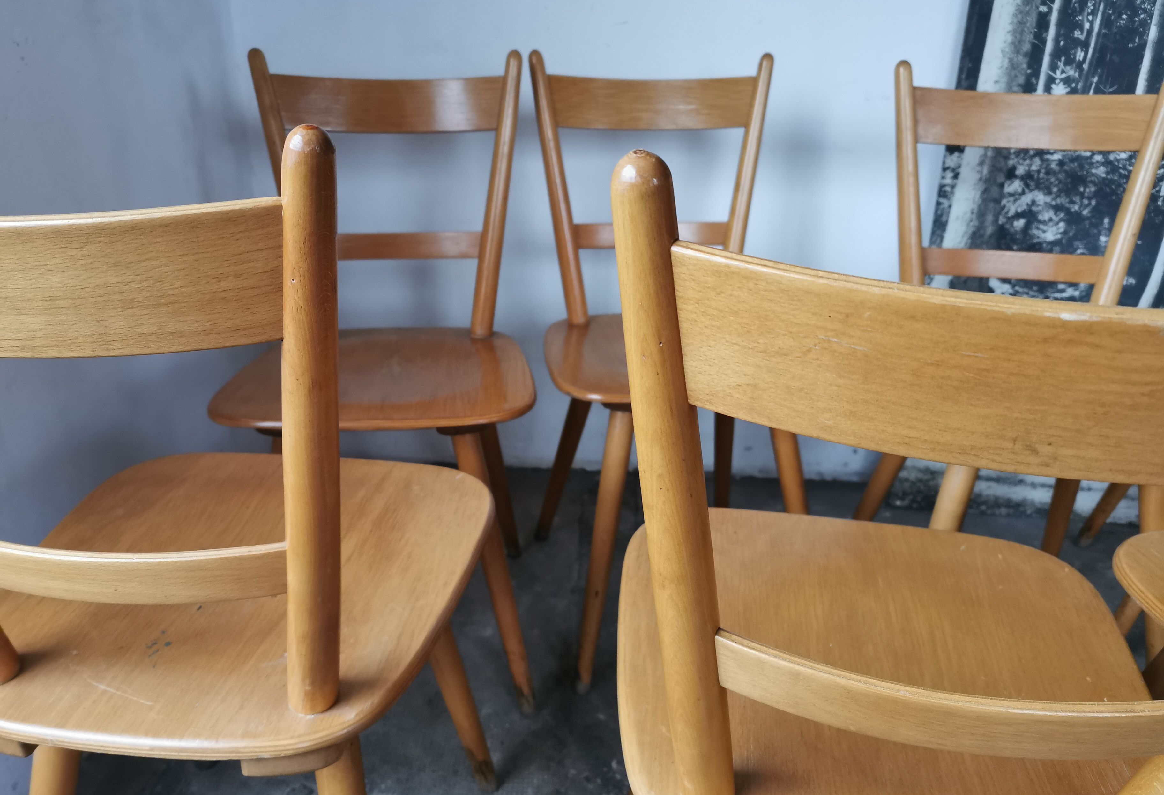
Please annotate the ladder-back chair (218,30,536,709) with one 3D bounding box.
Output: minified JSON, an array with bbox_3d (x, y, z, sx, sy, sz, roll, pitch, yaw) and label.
[{"bbox_3d":[-0.271,-0.031,1.282,0.405,0.849,0.453,-1,23,-5],"label":"ladder-back chair"}]

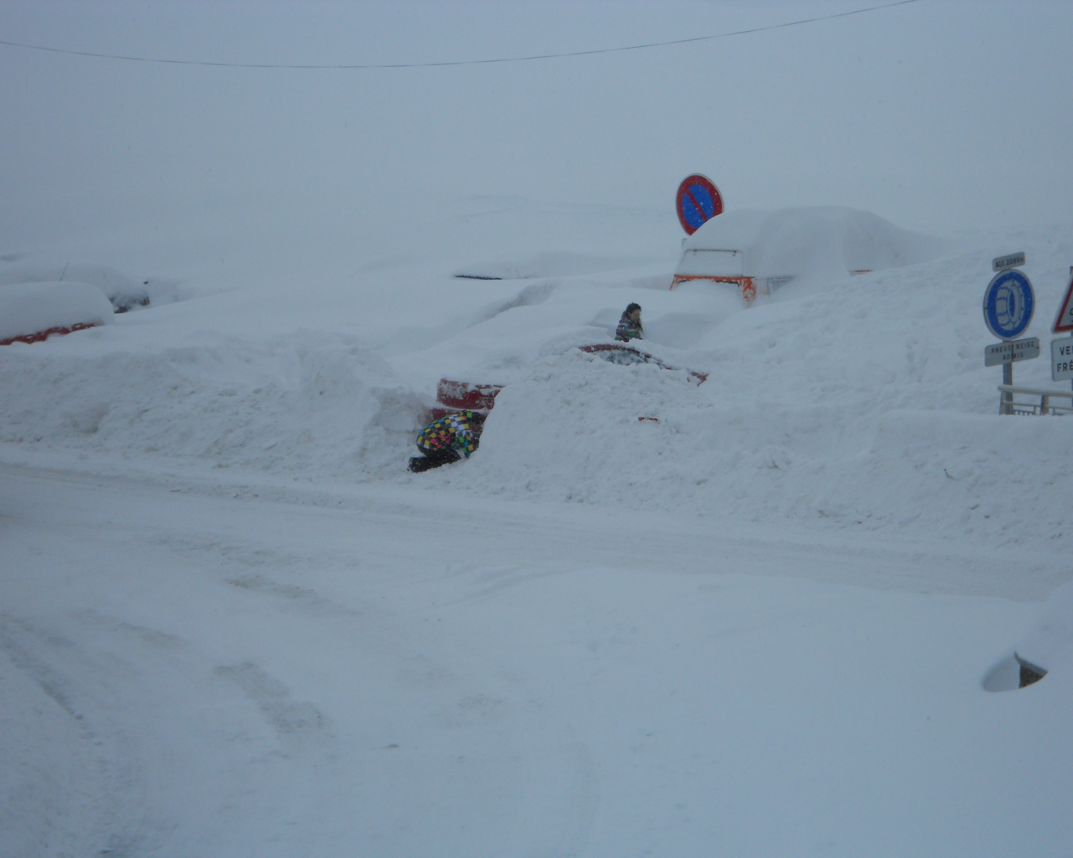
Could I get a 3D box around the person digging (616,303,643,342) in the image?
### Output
[{"bbox_3d":[1.121,-0.734,51.137,0.420,1.560,0.500,1,11,17],"label":"person digging"}]

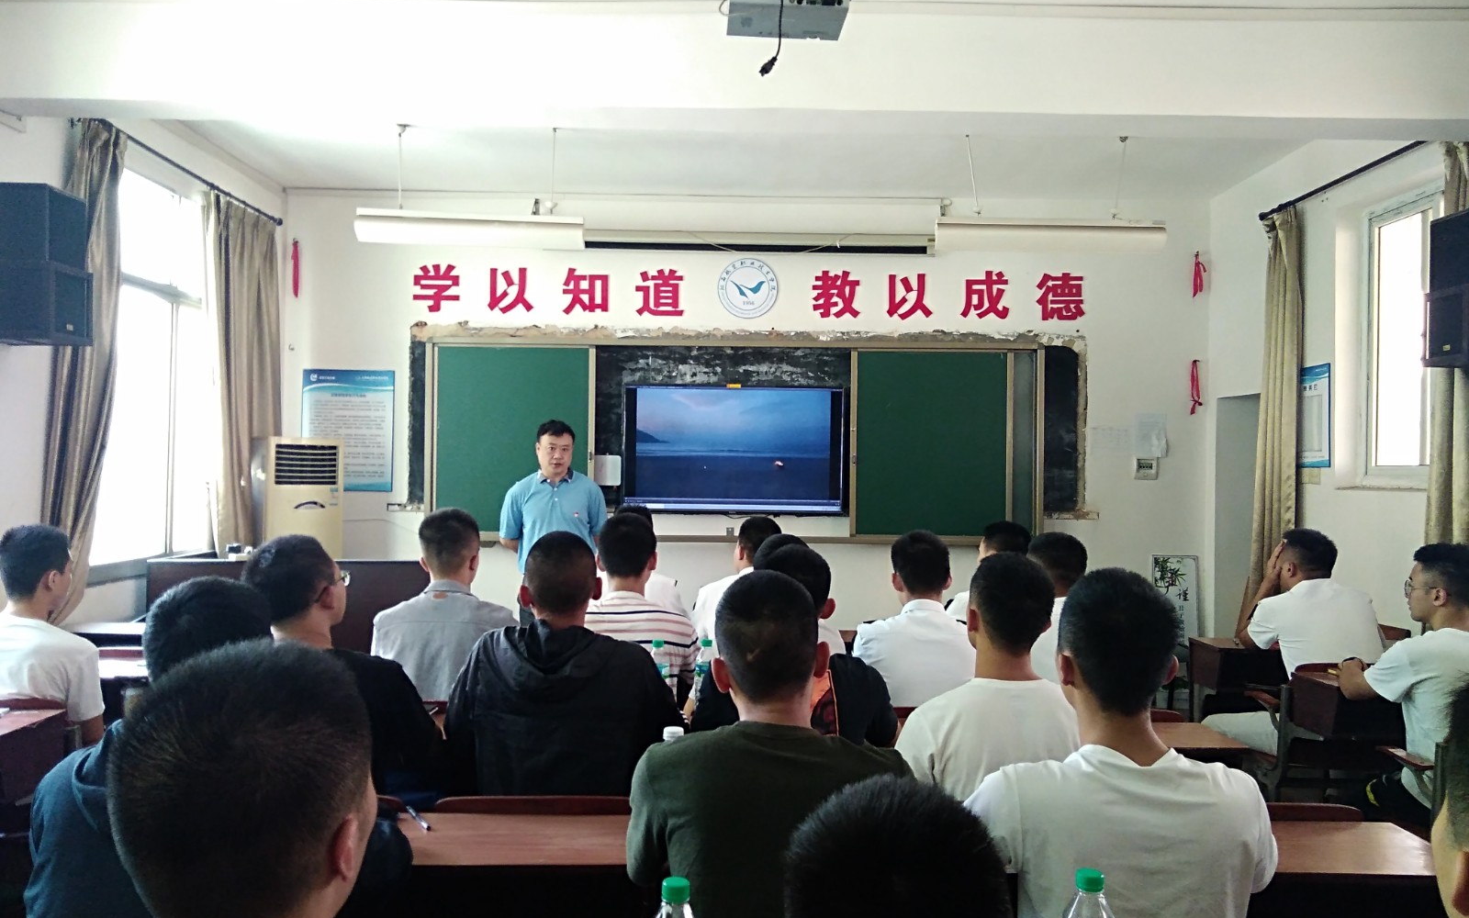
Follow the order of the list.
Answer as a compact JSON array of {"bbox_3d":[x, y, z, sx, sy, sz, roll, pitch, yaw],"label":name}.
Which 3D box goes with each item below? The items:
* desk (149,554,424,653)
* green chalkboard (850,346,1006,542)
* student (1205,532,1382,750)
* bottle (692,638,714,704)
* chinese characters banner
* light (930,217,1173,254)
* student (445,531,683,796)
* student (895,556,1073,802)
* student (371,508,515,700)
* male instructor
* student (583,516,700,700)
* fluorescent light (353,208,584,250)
[{"bbox_3d":[-2.065,0.968,5.835,1.317,0.992,0.680,1,1,1],"label":"desk"},{"bbox_3d":[1.275,-0.091,7.673,1.028,1.210,0.040,1,-1,-1],"label":"green chalkboard"},{"bbox_3d":[2.188,0.897,4.685,0.550,1.264,0.740,1,1,-7],"label":"student"},{"bbox_3d":[-0.079,0.618,3.304,0.065,0.225,0.065,1,-1,-1],"label":"bottle"},{"bbox_3d":[0.096,-1.122,7.930,4.503,0.410,0.030,1,1,1],"label":"chinese characters banner"},{"bbox_3d":[1.710,-1.210,6.427,1.225,0.155,0.150,1,-1,-1],"label":"light"},{"bbox_3d":[-0.400,0.839,2.957,0.540,1.351,0.720,1,1,1],"label":"student"},{"bbox_3d":[0.603,0.865,2.898,0.500,1.280,0.750,1,-1,-1],"label":"student"},{"bbox_3d":[-0.901,0.824,3.907,0.470,1.349,0.720,1,1,3],"label":"student"},{"bbox_3d":[-0.837,0.666,5.437,0.500,1.686,0.300,1,-1,-13],"label":"male instructor"},{"bbox_3d":[-0.336,0.835,3.907,0.470,1.342,0.720,1,1,1],"label":"student"},{"bbox_3d":[-1.409,-1.223,6.330,1.220,0.165,0.160,1,1,-3],"label":"fluorescent light"}]

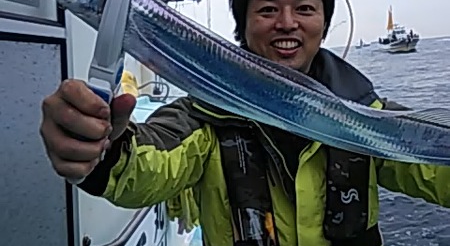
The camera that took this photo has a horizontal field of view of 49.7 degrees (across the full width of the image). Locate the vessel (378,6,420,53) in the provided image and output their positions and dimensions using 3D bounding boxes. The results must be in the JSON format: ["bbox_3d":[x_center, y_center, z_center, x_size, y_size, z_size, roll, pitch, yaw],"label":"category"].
[{"bbox_3d":[28.232,-15.090,78.742,3.300,8.200,11.500,-7,8,-12],"label":"vessel"}]

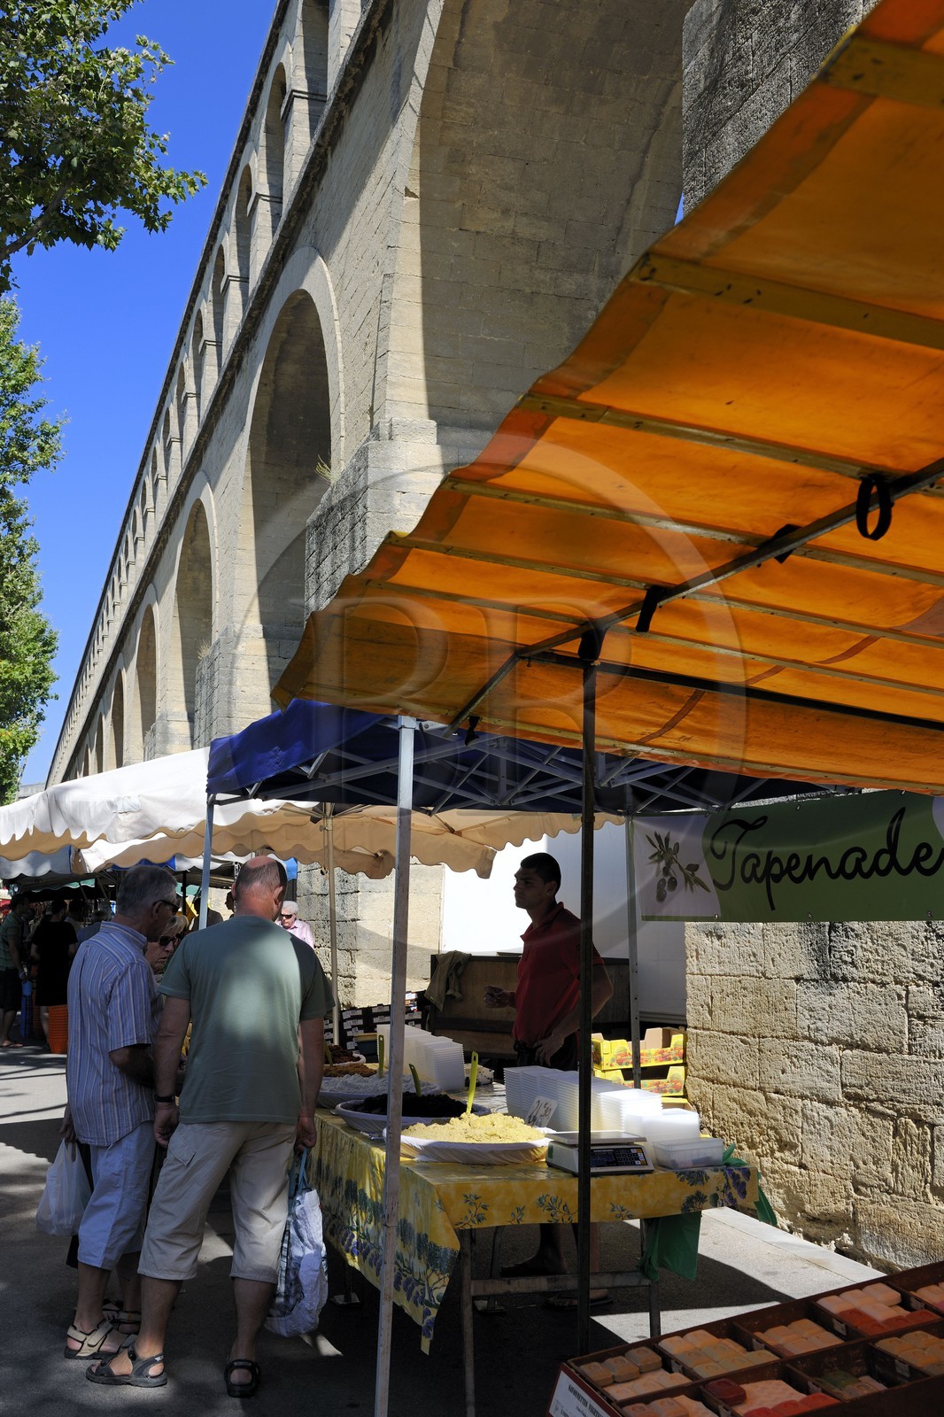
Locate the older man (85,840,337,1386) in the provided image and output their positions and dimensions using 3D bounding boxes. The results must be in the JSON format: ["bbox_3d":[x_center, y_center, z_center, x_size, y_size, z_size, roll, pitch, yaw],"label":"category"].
[{"bbox_3d":[-0.870,1.361,4.673,0.730,1.720,0.480,3,-9,-17],"label":"older man"}]

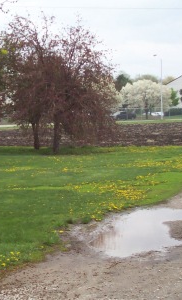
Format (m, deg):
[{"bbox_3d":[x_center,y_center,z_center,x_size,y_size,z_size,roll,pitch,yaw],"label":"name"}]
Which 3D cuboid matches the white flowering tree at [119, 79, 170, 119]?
[{"bbox_3d":[9.740,-9.060,115.000,9.200,7.300,8.600,-1,4,0],"label":"white flowering tree"}]

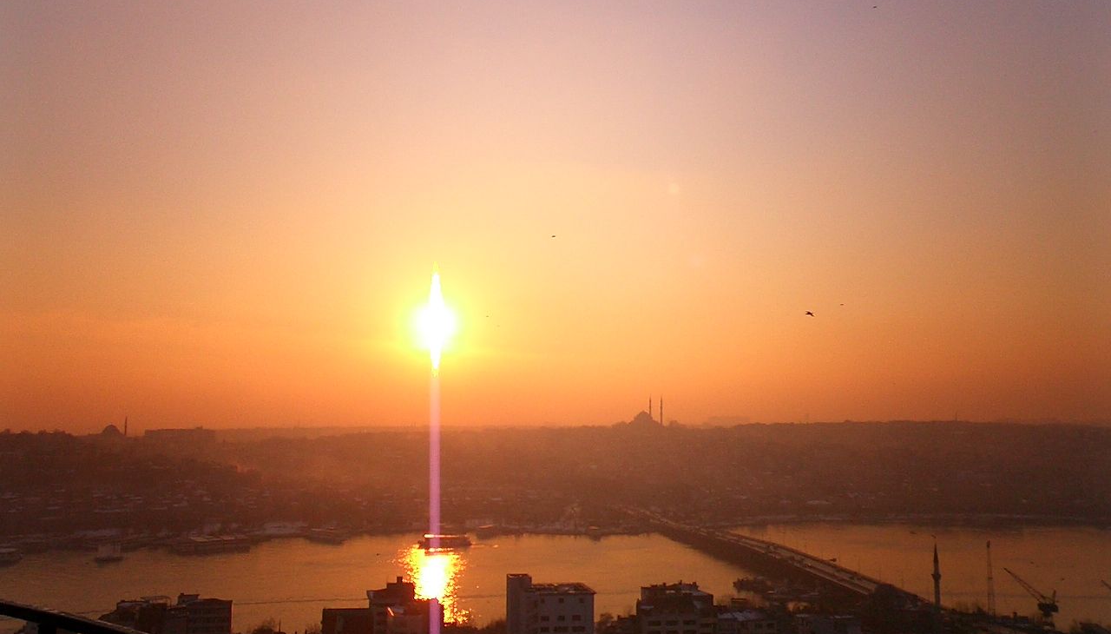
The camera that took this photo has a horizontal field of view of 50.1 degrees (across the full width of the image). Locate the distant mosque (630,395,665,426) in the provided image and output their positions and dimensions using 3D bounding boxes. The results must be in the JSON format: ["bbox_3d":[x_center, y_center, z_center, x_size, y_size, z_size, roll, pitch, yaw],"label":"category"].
[{"bbox_3d":[166.600,172.100,2140.000,48.000,62.000,58.000,1,-5,-16],"label":"distant mosque"}]

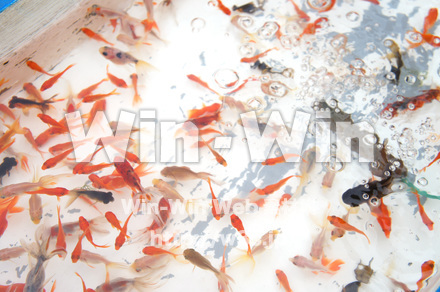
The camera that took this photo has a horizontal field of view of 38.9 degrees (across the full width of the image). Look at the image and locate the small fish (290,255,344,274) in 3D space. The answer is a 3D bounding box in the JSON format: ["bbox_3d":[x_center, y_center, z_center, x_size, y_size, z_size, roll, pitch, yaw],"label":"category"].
[{"bbox_3d":[0.112,0.135,0.722,0.062,0.020,0.018,4,59,3],"label":"small fish"}]

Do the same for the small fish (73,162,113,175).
[{"bbox_3d":[-0.147,0.026,0.724,0.043,0.014,0.012,-9,60,-5],"label":"small fish"}]

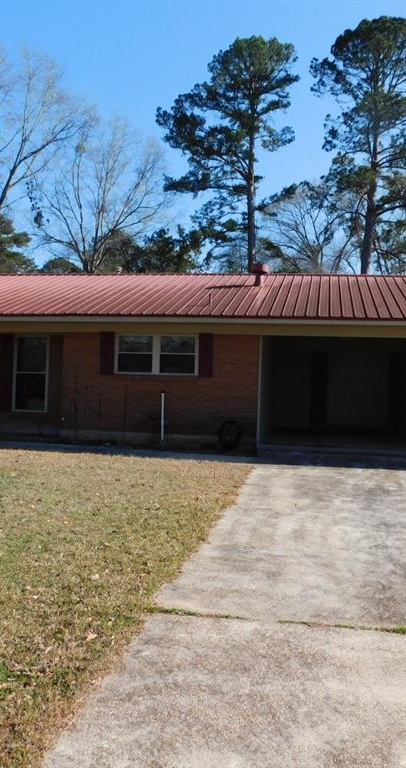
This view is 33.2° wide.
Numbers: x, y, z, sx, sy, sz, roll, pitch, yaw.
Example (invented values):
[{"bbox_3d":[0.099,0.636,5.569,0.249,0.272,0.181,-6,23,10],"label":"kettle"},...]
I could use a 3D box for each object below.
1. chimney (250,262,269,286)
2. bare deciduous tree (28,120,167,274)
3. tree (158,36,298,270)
[{"bbox_3d":[1.365,-2.643,16.500,0.420,0.560,0.400,2,1,10],"label":"chimney"},{"bbox_3d":[-6.146,-7.507,40.044,8.098,16.438,7.693,2,1,-9],"label":"bare deciduous tree"},{"bbox_3d":[1.314,-9.735,40.046,7.984,21.384,7.584,2,1,1],"label":"tree"}]

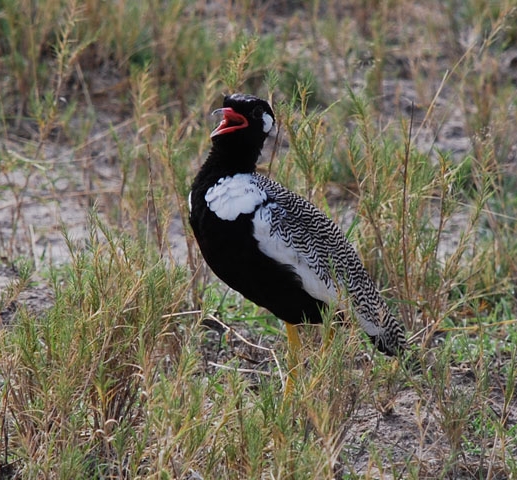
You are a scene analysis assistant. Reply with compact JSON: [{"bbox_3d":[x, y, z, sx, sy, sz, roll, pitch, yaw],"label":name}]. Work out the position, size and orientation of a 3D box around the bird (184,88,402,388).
[{"bbox_3d":[0.055,0.009,5.250,0.310,0.430,0.170,-8,17,-26],"label":"bird"}]

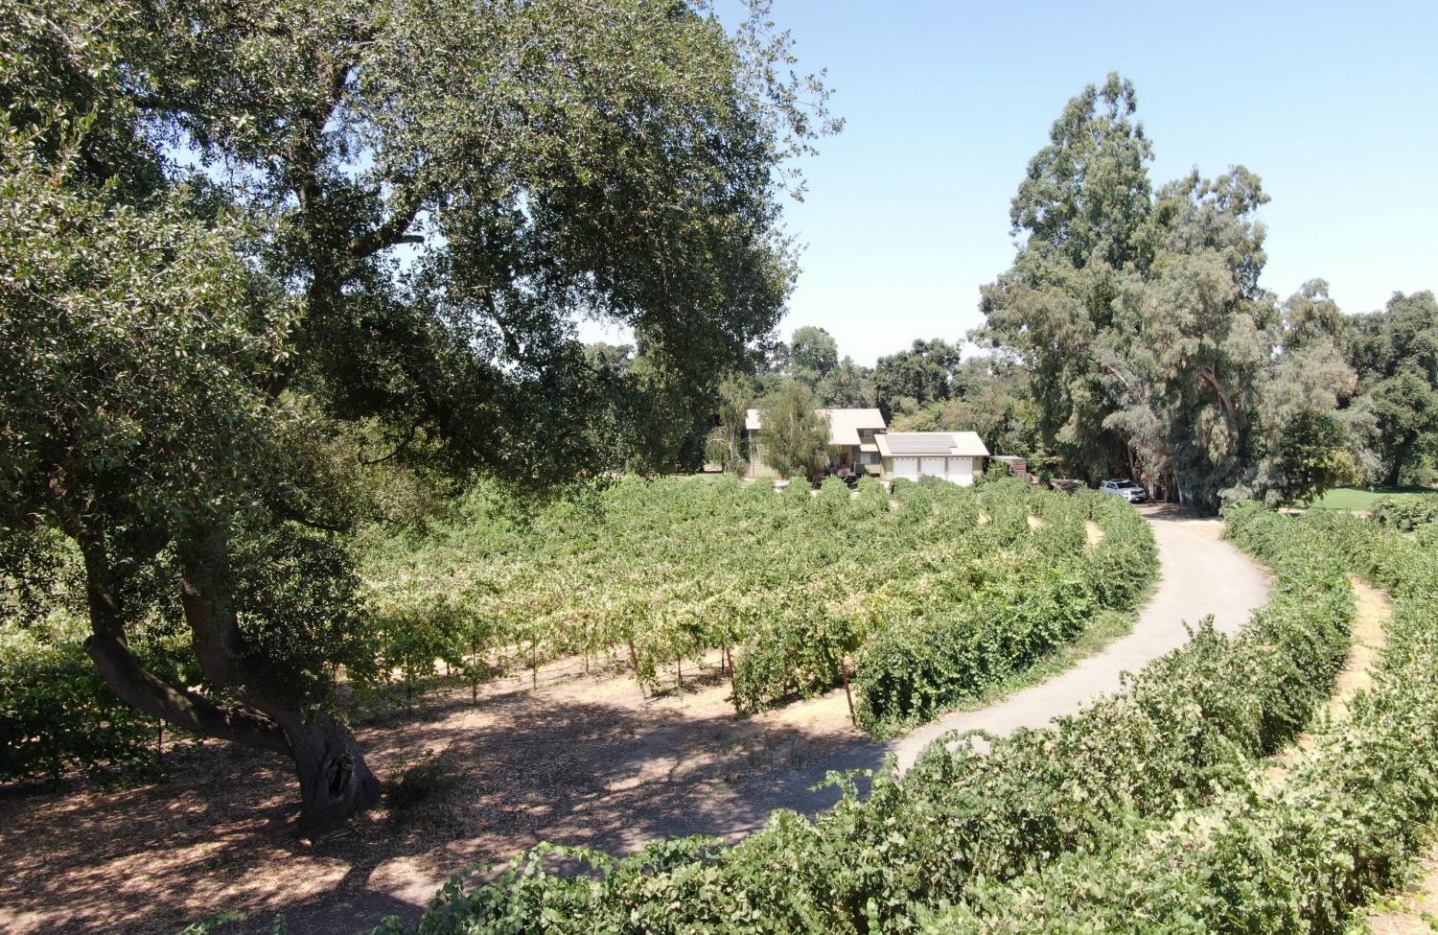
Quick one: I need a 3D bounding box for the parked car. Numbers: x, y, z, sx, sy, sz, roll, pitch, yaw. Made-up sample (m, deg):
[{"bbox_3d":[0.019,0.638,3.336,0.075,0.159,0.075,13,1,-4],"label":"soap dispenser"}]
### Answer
[{"bbox_3d":[35.683,2.059,91.500,1.930,1.800,4.800,0,3,-9],"label":"parked car"}]

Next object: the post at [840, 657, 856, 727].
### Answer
[{"bbox_3d":[3.048,5.234,24.500,0.100,1.720,0.100,-11,8,1],"label":"post"}]

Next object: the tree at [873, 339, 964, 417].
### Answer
[{"bbox_3d":[27.921,-8.983,144.731,12.700,18.200,12.000,0,3,0],"label":"tree"}]

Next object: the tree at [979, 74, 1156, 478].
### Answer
[{"bbox_3d":[33.925,-17.658,100.239,17.200,40.000,16.500,0,3,0],"label":"tree"}]

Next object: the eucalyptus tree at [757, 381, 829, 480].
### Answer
[{"bbox_3d":[7.482,-3.527,103.954,7.200,10.400,6.800,0,3,0],"label":"eucalyptus tree"}]

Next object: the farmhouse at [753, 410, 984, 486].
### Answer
[{"bbox_3d":[15.600,-2.656,114.511,25.500,7.600,13.000,0,3,-1],"label":"farmhouse"}]

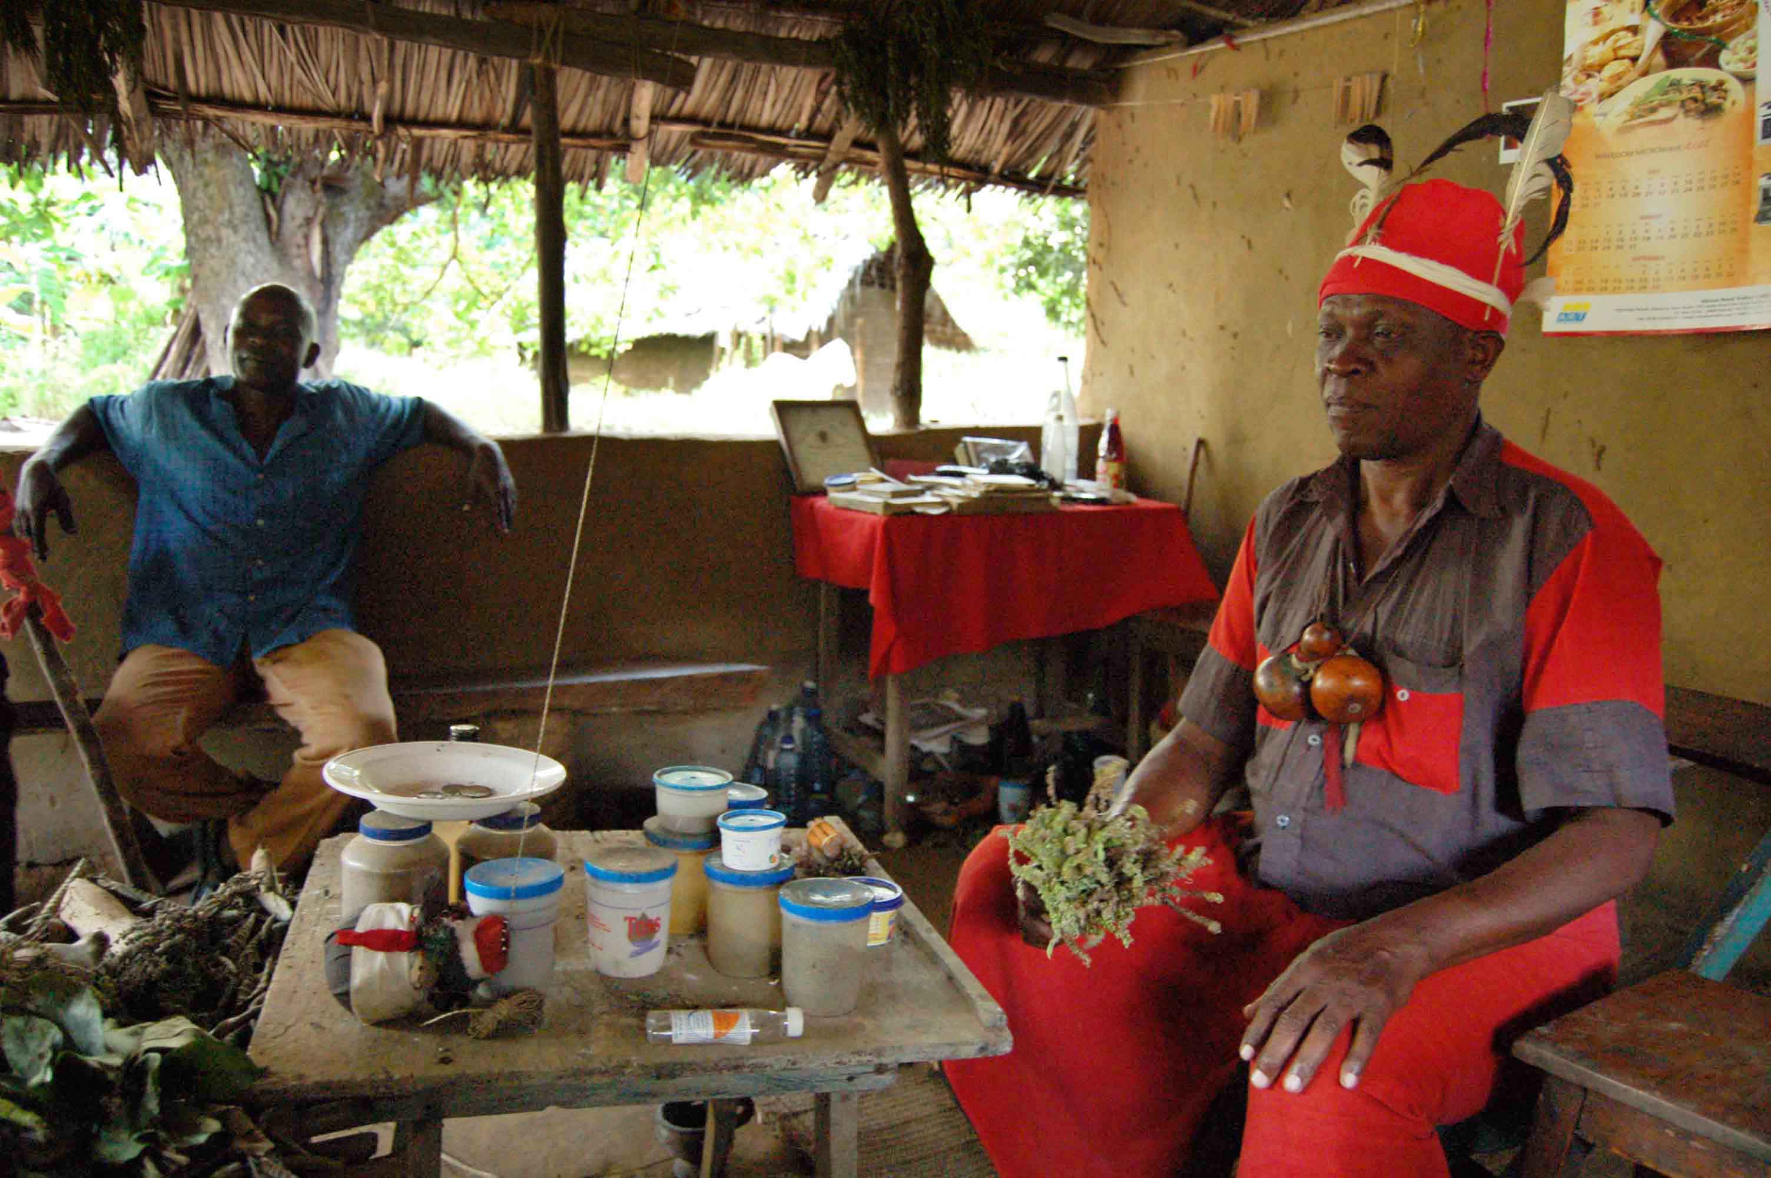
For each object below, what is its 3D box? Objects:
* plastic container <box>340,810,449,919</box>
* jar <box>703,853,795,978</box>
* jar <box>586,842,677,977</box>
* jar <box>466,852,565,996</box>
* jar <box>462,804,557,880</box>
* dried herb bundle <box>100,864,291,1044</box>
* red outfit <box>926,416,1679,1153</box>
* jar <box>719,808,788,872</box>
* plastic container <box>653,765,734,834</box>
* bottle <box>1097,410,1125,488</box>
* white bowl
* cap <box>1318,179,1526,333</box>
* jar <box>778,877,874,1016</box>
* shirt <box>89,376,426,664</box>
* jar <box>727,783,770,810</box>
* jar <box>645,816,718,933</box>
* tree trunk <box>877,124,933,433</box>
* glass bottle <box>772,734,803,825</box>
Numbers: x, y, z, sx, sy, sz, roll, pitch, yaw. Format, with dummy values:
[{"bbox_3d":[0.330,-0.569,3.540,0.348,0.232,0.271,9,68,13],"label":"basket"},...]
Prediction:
[{"bbox_3d":[-0.482,0.285,1.312,0.101,0.121,0.101,-2,6,-20],"label":"plastic container"},{"bbox_3d":[-0.126,0.303,1.243,0.085,0.099,0.085,-1,6,-6],"label":"jar"},{"bbox_3d":[-0.237,0.303,1.244,0.085,0.099,0.085,0,6,0],"label":"jar"},{"bbox_3d":[-0.390,0.352,1.378,0.101,0.122,0.101,0,6,0],"label":"jar"},{"bbox_3d":[-0.389,0.284,1.371,0.100,0.112,0.100,-2,6,-16],"label":"jar"},{"bbox_3d":[-0.745,0.395,1.430,0.210,0.140,0.220,0,6,0],"label":"dried herb bundle"},{"bbox_3d":[0.370,0.294,1.370,0.620,0.920,0.680,-4,7,-32],"label":"red outfit"},{"bbox_3d":[-0.123,0.234,1.233,0.065,0.041,0.065,0,6,0],"label":"jar"},{"bbox_3d":[-0.196,0.216,1.359,0.082,0.052,0.082,-1,6,-8],"label":"plastic container"},{"bbox_3d":[0.588,-0.360,3.450,0.070,0.225,0.070,0,6,0],"label":"bottle"},{"bbox_3d":[-0.492,0.226,1.494,0.268,0.042,0.268,0,6,0],"label":"white bowl"},{"bbox_3d":[0.521,-0.323,1.290,0.205,0.140,0.175,8,2,-29],"label":"cap"},{"bbox_3d":[-0.051,0.314,1.163,0.084,0.096,0.084,0,6,-2],"label":"jar"},{"bbox_3d":[-1.330,-0.155,2.800,0.700,0.590,0.300,-3,1,-23],"label":"shirt"},{"bbox_3d":[-0.198,0.319,1.682,0.100,0.122,0.100,0,6,0],"label":"jar"},{"bbox_3d":[-0.202,0.292,1.355,0.086,0.099,0.086,-1,6,-8],"label":"jar"},{"bbox_3d":[0.051,-0.860,3.650,0.130,0.880,0.110,-3,6,0],"label":"tree trunk"},{"bbox_3d":[-0.229,0.454,3.120,0.066,0.215,0.066,0,6,0],"label":"glass bottle"}]

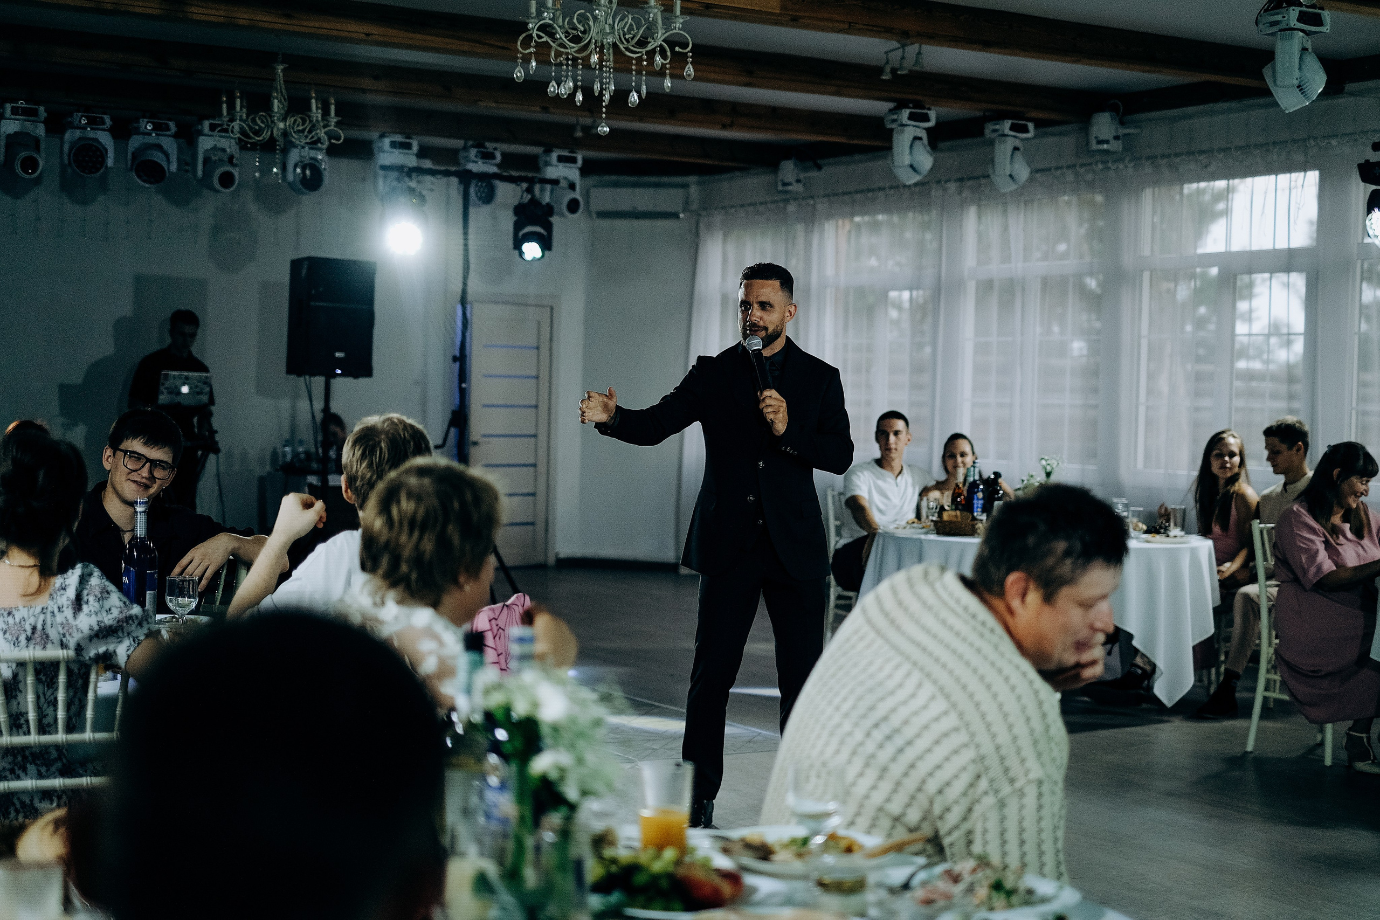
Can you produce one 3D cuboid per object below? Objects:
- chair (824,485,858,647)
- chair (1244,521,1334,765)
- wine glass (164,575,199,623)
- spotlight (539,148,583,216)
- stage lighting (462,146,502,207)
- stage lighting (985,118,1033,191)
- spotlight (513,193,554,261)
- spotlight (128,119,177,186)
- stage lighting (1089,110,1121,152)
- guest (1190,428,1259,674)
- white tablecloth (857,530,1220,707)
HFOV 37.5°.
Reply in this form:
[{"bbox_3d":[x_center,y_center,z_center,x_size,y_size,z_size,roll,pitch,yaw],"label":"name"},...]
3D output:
[{"bbox_3d":[0.926,0.626,9.880,0.410,0.920,0.430,1,2,-18],"label":"chair"},{"bbox_3d":[2.567,0.726,8.185,0.410,0.920,0.430,0,3,-38],"label":"chair"},{"bbox_3d":[-1.219,0.365,4.870,0.080,0.165,0.080,2,2,0],"label":"wine glass"},{"bbox_3d":[-0.818,-1.758,12.900,0.265,0.405,0.260,0,3,-36],"label":"spotlight"},{"bbox_3d":[-1.452,-1.983,14.137,0.260,0.430,0.250,0,3,-35],"label":"stage lighting"},{"bbox_3d":[1.699,-1.612,10.800,0.240,0.390,0.270,3,2,25],"label":"stage lighting"},{"bbox_3d":[-1.024,-1.526,13.353,0.270,0.430,0.260,1,2,-2],"label":"spotlight"},{"bbox_3d":[-3.135,-1.788,11.850,0.275,0.390,0.250,2,2,0],"label":"spotlight"},{"bbox_3d":[2.360,-1.863,11.536,0.180,0.230,0.180,0,2,-31],"label":"stage lighting"},{"bbox_3d":[2.452,0.492,9.400,0.470,1.270,0.750,4,3,45],"label":"guest"},{"bbox_3d":[1.614,0.738,9.433,1.620,0.760,1.620,1,2,0],"label":"white tablecloth"}]

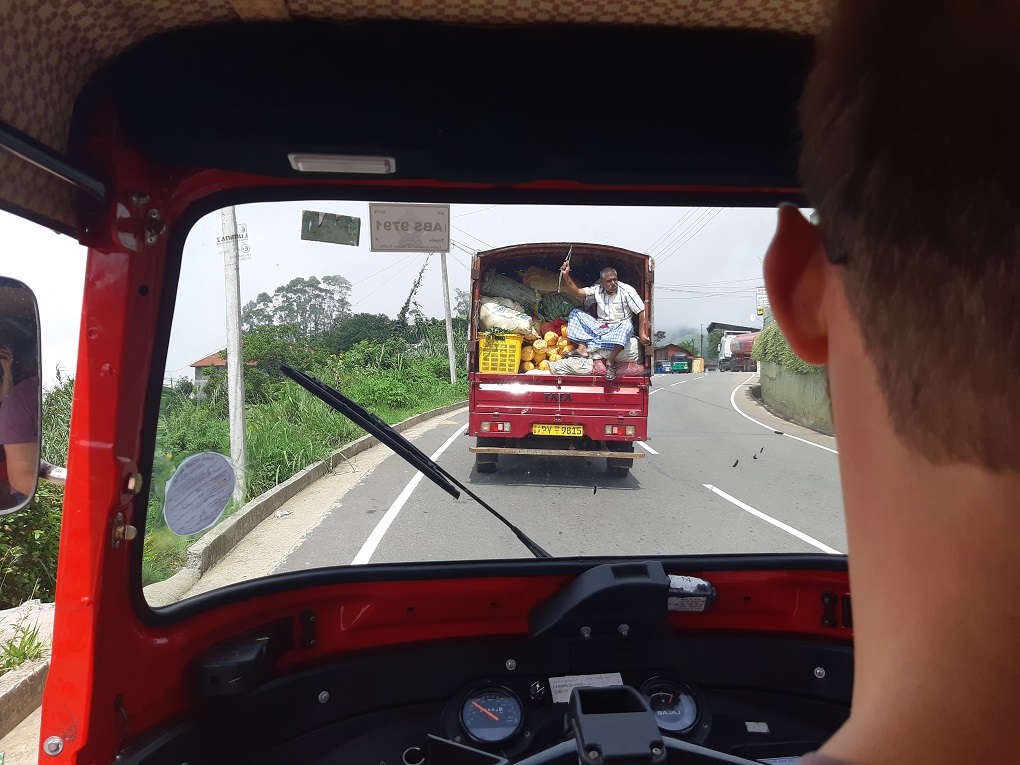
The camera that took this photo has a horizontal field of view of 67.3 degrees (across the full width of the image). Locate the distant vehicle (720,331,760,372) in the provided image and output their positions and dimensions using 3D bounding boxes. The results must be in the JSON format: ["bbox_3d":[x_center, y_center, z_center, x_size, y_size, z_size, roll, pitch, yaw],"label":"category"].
[{"bbox_3d":[19.500,-2.600,62.500,2.500,3.400,9.800,0,1,0],"label":"distant vehicle"}]

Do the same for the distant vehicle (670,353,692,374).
[{"bbox_3d":[13.650,-1.530,61.300,1.300,1.700,2.600,0,1,10],"label":"distant vehicle"}]

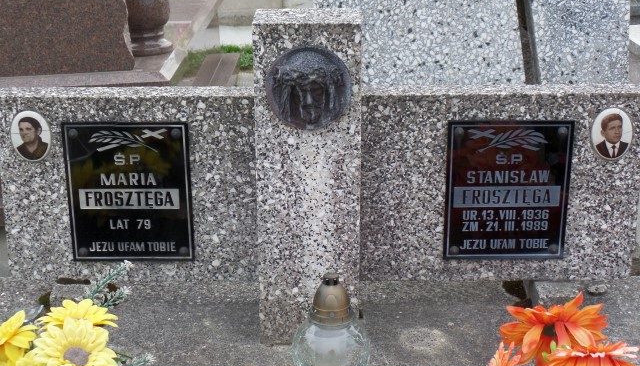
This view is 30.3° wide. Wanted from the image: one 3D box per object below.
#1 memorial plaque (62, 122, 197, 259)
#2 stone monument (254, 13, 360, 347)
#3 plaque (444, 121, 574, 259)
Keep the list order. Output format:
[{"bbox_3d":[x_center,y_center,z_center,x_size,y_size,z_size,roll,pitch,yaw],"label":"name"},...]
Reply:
[{"bbox_3d":[-0.378,0.021,2.354,0.245,0.297,0.012,0,22,0],"label":"memorial plaque"},{"bbox_3d":[-0.021,-0.001,2.217,0.189,0.635,0.105,0,22,0],"label":"stone monument"},{"bbox_3d":[0.375,0.018,2.360,0.245,0.297,0.012,0,22,0],"label":"plaque"}]

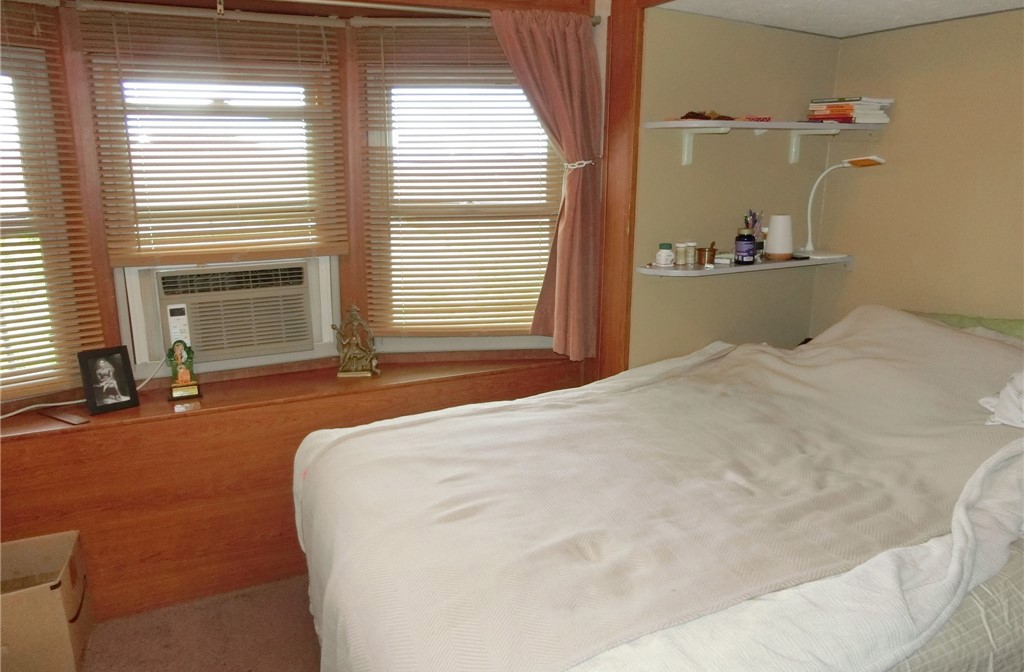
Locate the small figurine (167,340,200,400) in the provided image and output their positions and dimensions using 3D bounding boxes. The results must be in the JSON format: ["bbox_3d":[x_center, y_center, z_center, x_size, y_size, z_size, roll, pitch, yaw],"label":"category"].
[{"bbox_3d":[-1.032,0.100,2.320,0.092,0.181,0.059,-4,15,-16],"label":"small figurine"}]

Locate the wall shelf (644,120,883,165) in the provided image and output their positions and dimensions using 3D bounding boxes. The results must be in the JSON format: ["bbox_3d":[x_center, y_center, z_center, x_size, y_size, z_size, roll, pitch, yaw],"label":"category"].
[{"bbox_3d":[0.816,-0.620,2.385,0.809,0.131,0.197,-7,15,-24],"label":"wall shelf"}]

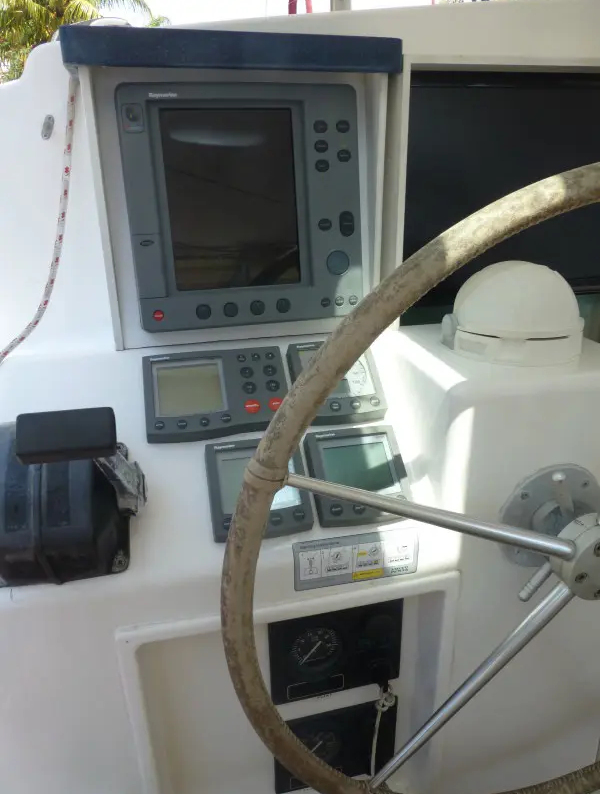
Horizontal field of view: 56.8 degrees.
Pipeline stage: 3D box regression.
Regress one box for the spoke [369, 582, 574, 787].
[{"bbox_3d":[0.196,0.341,0.649,0.020,0.342,0.020,36,9,-24],"label":"spoke"}]

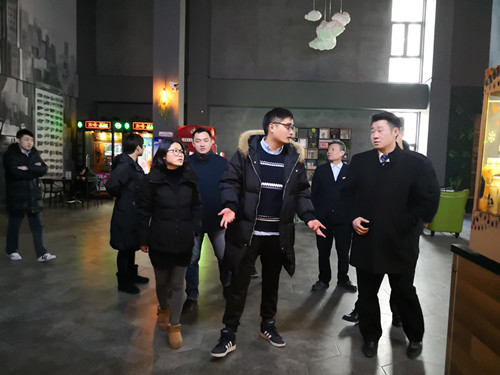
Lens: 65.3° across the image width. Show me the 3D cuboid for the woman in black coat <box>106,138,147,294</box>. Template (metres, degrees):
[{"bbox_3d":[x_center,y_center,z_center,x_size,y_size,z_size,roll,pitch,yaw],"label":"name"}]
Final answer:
[{"bbox_3d":[-1.307,0.262,4.167,0.420,1.650,0.500,4,5,29],"label":"woman in black coat"}]

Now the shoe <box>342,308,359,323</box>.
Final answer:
[{"bbox_3d":[0.980,1.147,3.488,0.290,0.110,0.105,0,5,-23],"label":"shoe"}]

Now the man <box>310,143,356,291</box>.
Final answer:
[{"bbox_3d":[0.927,0.308,4.325,0.550,1.650,0.380,1,4,0],"label":"man"}]

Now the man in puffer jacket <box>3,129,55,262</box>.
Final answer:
[{"bbox_3d":[-2.975,0.099,5.211,0.580,1.730,0.500,-2,6,-41],"label":"man in puffer jacket"}]

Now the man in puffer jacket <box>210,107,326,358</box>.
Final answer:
[{"bbox_3d":[0.111,0.325,2.917,0.840,1.790,0.580,1,4,-7],"label":"man in puffer jacket"}]

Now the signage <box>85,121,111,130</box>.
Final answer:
[{"bbox_3d":[-4.735,-1.932,12.150,0.800,0.270,0.080,1,4,0],"label":"signage"}]

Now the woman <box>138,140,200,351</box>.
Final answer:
[{"bbox_3d":[-0.639,0.411,2.982,0.500,1.570,0.450,0,5,-16],"label":"woman"}]

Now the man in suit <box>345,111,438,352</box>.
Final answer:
[{"bbox_3d":[1.033,0.350,2.904,0.640,1.790,0.450,3,5,18],"label":"man in suit"}]

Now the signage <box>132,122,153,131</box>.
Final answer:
[{"bbox_3d":[-3.240,-1.900,12.150,0.800,0.270,0.080,1,4,0],"label":"signage"}]

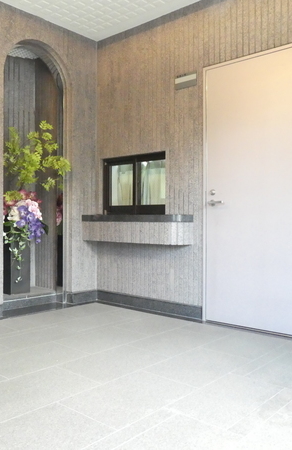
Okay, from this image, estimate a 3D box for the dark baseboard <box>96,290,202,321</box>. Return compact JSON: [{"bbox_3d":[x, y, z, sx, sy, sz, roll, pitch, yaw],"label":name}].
[{"bbox_3d":[-0.017,0.732,3.881,1.283,0.106,0.020,1,1,41],"label":"dark baseboard"}]

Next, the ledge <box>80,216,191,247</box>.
[{"bbox_3d":[-0.117,0.036,3.832,1.187,0.245,0.191,1,1,41],"label":"ledge"}]

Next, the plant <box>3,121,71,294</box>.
[{"bbox_3d":[-1.110,-0.167,3.867,0.580,1.633,0.560,1,1,41],"label":"plant"}]

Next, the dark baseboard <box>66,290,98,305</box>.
[{"bbox_3d":[-0.631,0.730,4.154,0.020,0.106,0.387,1,1,41],"label":"dark baseboard"}]

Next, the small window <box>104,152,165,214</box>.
[{"bbox_3d":[-0.102,-0.372,3.994,0.804,0.566,0.080,1,1,41],"label":"small window"}]

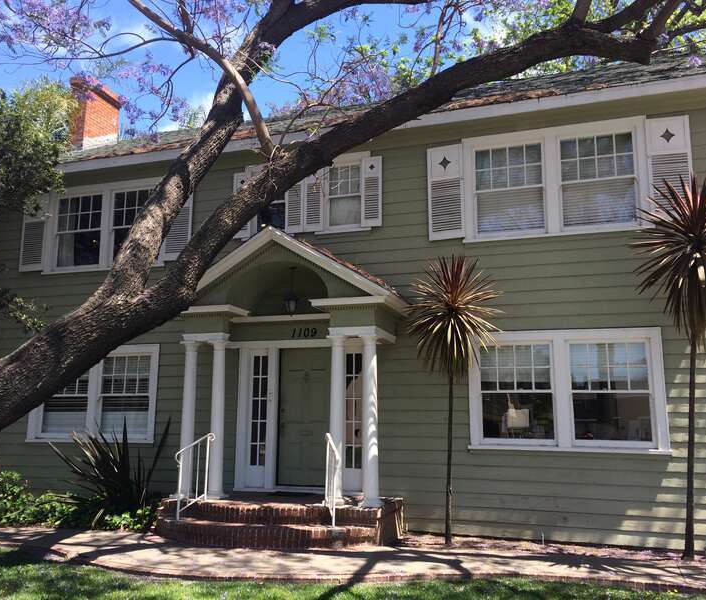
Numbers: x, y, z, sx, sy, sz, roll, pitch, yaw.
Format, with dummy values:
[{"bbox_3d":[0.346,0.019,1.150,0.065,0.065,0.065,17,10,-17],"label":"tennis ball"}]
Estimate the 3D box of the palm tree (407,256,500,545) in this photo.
[{"bbox_3d":[1.304,1.222,8.581,1.226,3.678,1.098,-3,-10,19],"label":"palm tree"}]

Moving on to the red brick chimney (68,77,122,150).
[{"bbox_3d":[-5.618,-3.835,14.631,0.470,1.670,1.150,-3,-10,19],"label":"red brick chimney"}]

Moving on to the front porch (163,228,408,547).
[{"bbox_3d":[-0.941,1.107,9.173,3.148,4.044,1.537,-3,-10,19],"label":"front porch"}]

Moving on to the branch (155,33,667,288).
[{"bbox_3d":[0.324,-1.303,6.546,4.899,2.247,1.000,-3,-10,19],"label":"branch"}]

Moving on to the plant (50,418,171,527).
[{"bbox_3d":[-3.640,2.495,9.926,1.967,1.473,1.418,-3,-10,19],"label":"plant"}]

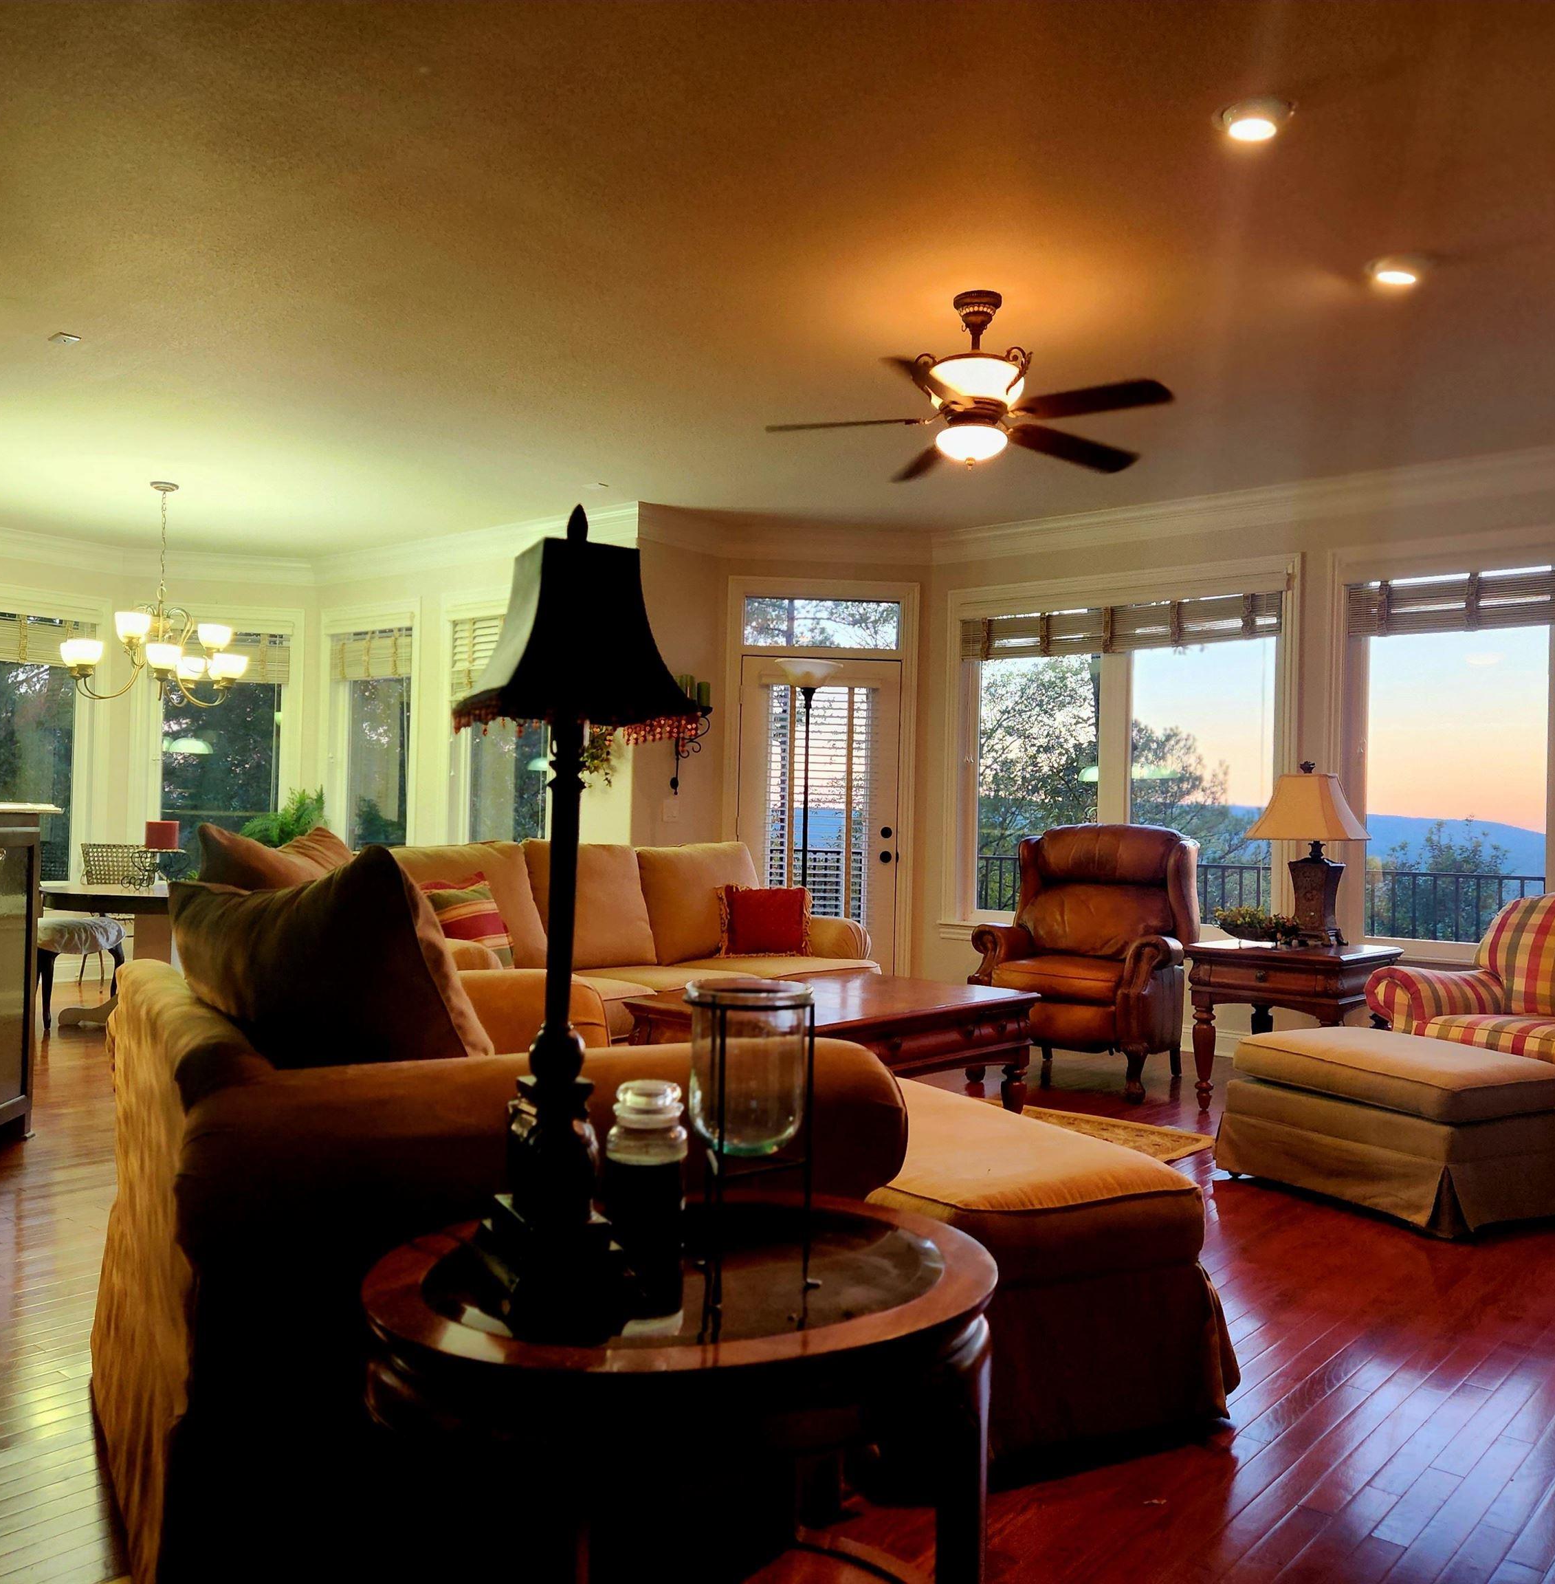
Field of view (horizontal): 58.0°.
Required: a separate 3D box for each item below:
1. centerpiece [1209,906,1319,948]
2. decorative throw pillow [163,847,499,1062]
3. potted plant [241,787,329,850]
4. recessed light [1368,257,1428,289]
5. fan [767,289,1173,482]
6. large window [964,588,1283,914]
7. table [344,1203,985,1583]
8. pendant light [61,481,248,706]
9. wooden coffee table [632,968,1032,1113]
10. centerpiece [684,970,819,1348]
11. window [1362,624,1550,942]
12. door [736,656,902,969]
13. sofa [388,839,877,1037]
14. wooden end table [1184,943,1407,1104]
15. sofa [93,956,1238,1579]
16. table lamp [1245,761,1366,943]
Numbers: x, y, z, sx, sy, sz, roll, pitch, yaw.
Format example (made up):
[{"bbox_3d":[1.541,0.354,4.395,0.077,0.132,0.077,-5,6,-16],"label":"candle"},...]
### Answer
[{"bbox_3d":[2.002,0.543,5.780,0.400,0.170,0.220,0,-1,40],"label":"centerpiece"},{"bbox_3d":[-0.907,0.365,2.835,0.530,0.510,0.210,-9,31,38],"label":"decorative throw pillow"},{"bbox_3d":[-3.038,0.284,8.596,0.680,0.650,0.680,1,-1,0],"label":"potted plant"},{"bbox_3d":[1.819,-1.523,4.114,0.180,0.030,0.180,0,-1,40],"label":"recessed light"},{"bbox_3d":[0.586,-1.220,4.177,1.280,0.500,1.280,1,-1,0],"label":"fan"},{"bbox_3d":[1.627,-0.121,6.888,1.800,1.600,0.100,1,-1,45],"label":"large window"},{"bbox_3d":[-0.114,0.864,1.667,0.767,0.600,0.620,2,-1,-24],"label":"table"},{"bbox_3d":[-3.089,-0.987,6.971,0.900,1.070,0.900,1,-1,0],"label":"pendant light"},{"bbox_3d":[0.247,1.054,5.569,0.885,0.464,1.480,1,-1,44],"label":"wooden coffee table"},{"bbox_3d":[-0.039,0.424,1.721,0.175,0.365,0.175,1,-1,0],"label":"centerpiece"},{"bbox_3d":[3.013,-0.068,6.287,0.790,1.490,0.090,0,-1,42],"label":"window"},{"bbox_3d":[0.229,0.245,7.927,0.906,2.020,0.060,1,-1,-6],"label":"door"},{"bbox_3d":[-0.610,0.727,5.748,0.960,0.980,2.200,0,-1,45],"label":"sofa"},{"bbox_3d":[2.044,0.945,5.544,0.605,0.640,0.655,0,-1,41],"label":"wooden end table"},{"bbox_3d":[-0.355,0.814,2.984,1.940,0.850,1.500,2,-1,-27],"label":"sofa"},{"bbox_3d":[2.297,0.267,6.046,0.440,0.770,0.310,0,-1,41],"label":"table lamp"}]

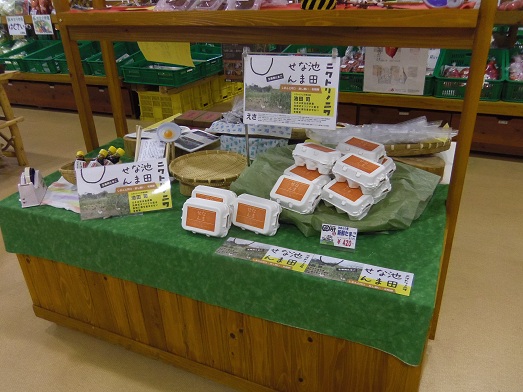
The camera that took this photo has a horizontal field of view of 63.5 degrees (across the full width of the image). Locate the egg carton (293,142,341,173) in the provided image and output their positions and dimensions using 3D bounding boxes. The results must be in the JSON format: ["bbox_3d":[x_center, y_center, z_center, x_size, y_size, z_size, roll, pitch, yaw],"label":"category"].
[{"bbox_3d":[0.193,-0.130,1.450,0.152,0.068,0.105,22,26,37],"label":"egg carton"}]

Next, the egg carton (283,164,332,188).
[{"bbox_3d":[0.152,-0.051,1.456,0.105,0.068,0.152,-30,42,-34],"label":"egg carton"}]

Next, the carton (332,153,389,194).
[{"bbox_3d":[0.305,-0.070,1.311,0.152,0.068,0.105,29,46,35],"label":"carton"}]

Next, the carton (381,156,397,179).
[{"bbox_3d":[0.384,-0.101,1.491,0.152,0.068,0.105,19,37,31],"label":"carton"}]

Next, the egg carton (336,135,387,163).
[{"bbox_3d":[0.338,-0.146,1.436,0.152,0.068,0.105,24,40,33],"label":"egg carton"}]

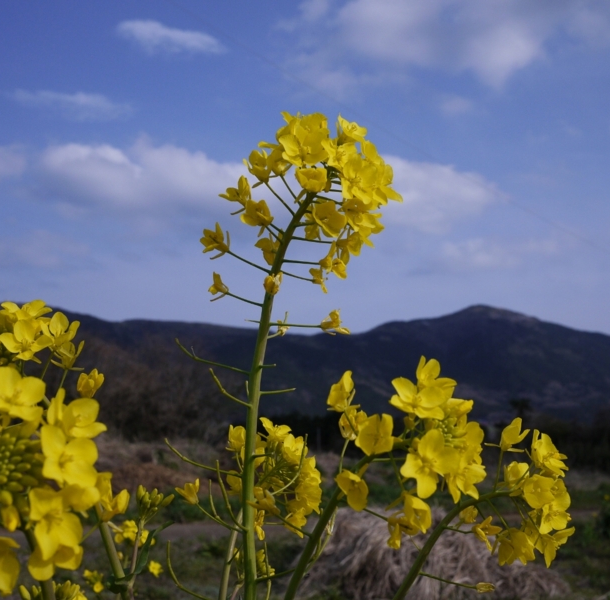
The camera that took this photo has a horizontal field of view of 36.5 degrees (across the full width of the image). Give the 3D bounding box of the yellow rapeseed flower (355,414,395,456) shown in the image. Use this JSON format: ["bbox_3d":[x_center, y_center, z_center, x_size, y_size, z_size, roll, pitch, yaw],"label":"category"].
[{"bbox_3d":[0.024,0.046,0.317,0.015,0.015,0.010,-2,-15,15],"label":"yellow rapeseed flower"}]

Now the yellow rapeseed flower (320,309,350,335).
[{"bbox_3d":[0.011,0.008,0.360,0.012,0.010,0.010,3,-7,12],"label":"yellow rapeseed flower"}]

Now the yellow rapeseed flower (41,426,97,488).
[{"bbox_3d":[-0.060,0.040,0.234,0.015,0.017,0.009,2,-12,-14],"label":"yellow rapeseed flower"}]

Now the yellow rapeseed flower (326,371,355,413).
[{"bbox_3d":[0.012,0.032,0.322,0.011,0.013,0.013,-26,0,-18],"label":"yellow rapeseed flower"}]

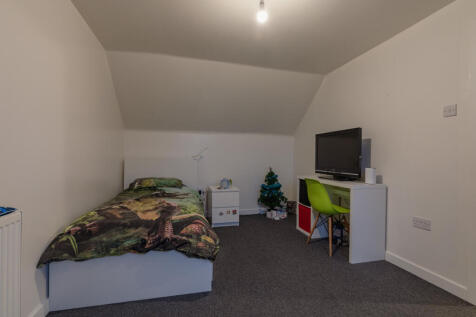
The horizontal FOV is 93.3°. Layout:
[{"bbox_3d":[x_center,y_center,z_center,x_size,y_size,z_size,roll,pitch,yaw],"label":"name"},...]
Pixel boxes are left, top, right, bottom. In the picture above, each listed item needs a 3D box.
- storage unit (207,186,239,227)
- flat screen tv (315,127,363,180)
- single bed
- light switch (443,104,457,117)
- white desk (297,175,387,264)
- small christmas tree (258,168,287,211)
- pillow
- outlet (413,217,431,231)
[{"bbox_3d":[-0.236,0.736,3.514,0.399,0.531,0.475,0,1,-15],"label":"storage unit"},{"bbox_3d":[1.225,-0.019,2.731,0.178,0.598,0.810,0,1,-14],"label":"flat screen tv"},{"bbox_3d":[-0.970,0.518,2.598,1.062,0.975,2.049,0,1,-14],"label":"single bed"},{"bbox_3d":[1.651,-0.370,1.751,0.012,0.087,0.086,0,1,-14],"label":"light switch"},{"bbox_3d":[1.181,0.654,2.752,0.418,0.747,1.042,0,1,-14],"label":"white desk"},{"bbox_3d":[0.579,0.553,3.750,0.494,0.830,0.494,0,1,-14],"label":"small christmas tree"},{"bbox_3d":[-1.180,0.352,3.296,0.721,0.158,0.415,0,1,-14],"label":"pillow"},{"bbox_3d":[1.594,0.571,1.950,0.012,0.087,0.148,0,1,-14],"label":"outlet"}]

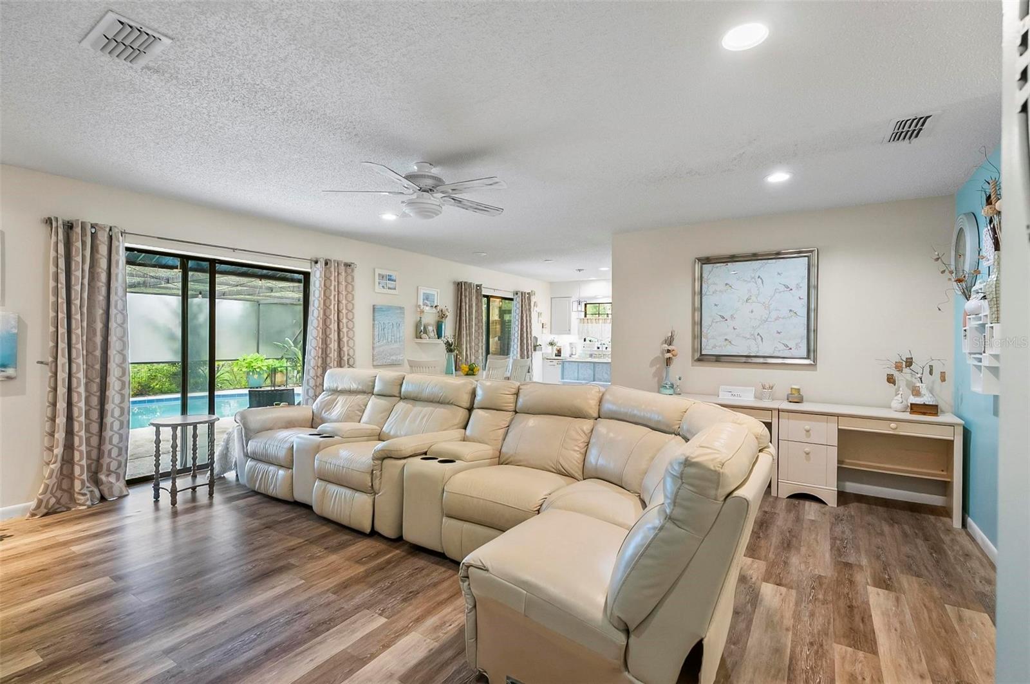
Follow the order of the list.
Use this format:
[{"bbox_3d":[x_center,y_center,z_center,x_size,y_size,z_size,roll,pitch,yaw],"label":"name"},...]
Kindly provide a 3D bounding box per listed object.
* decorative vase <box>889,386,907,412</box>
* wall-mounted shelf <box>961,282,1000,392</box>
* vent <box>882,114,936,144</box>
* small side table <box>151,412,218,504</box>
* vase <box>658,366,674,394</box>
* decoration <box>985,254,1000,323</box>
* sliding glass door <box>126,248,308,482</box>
[{"bbox_3d":[3.035,0.445,3.615,0.110,0.195,0.110,0,0,30],"label":"decorative vase"},{"bbox_3d":[2.606,-0.017,2.500,0.120,0.600,0.580,0,0,34],"label":"wall-mounted shelf"},{"bbox_3d":[2.147,-1.160,2.491,0.190,0.025,0.340,0,0,32],"label":"vent"},{"bbox_3d":[-2.600,0.922,3.608,0.460,0.615,0.460,0,0,34],"label":"small side table"},{"bbox_3d":[1.505,0.389,4.526,0.140,0.275,0.140,0,0,30],"label":"vase"},{"bbox_3d":[2.511,-0.277,2.366,0.115,0.350,0.115,0,0,34],"label":"decoration"},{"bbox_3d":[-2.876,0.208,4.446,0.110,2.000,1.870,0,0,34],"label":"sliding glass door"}]

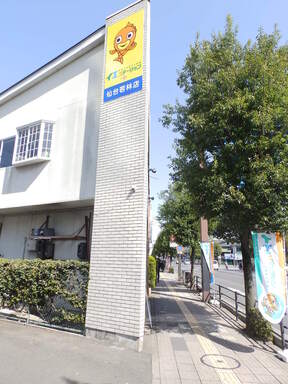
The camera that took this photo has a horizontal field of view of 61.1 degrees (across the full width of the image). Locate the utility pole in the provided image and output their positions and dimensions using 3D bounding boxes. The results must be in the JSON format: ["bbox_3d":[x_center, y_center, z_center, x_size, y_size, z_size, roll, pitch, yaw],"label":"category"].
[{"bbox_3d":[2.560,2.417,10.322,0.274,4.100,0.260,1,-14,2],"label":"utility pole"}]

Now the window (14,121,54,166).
[{"bbox_3d":[-3.793,-1.574,8.340,1.328,1.417,0.420,-7,-16,28],"label":"window"}]

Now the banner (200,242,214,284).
[{"bbox_3d":[2.609,2.890,9.901,0.567,1.658,0.100,1,-14,2],"label":"banner"}]

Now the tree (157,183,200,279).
[{"bbox_3d":[2.472,2.290,14.159,3.500,6.200,3.500,1,-14,2],"label":"tree"}]

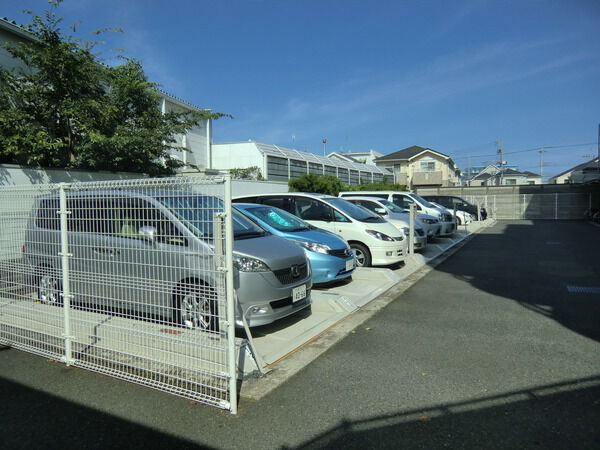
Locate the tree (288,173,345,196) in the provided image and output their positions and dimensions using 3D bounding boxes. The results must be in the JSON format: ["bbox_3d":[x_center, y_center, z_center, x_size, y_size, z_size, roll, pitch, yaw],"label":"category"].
[{"bbox_3d":[0.738,-0.862,19.242,2.000,2.900,3.000,1,3,28],"label":"tree"}]

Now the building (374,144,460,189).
[{"bbox_3d":[13.679,-5.008,47.525,8.400,8.100,8.500,1,3,28],"label":"building"}]

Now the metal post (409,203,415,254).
[{"bbox_3d":[2.865,0.090,10.691,0.120,1.360,0.120,1,3,28],"label":"metal post"}]

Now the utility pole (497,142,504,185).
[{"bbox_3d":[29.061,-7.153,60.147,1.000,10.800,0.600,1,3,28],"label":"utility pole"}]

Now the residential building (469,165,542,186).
[{"bbox_3d":[33.593,-5.990,68.004,11.800,7.600,9.000,1,3,28],"label":"residential building"}]

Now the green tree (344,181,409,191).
[{"bbox_3d":[4.870,-1.216,26.890,1.700,2.750,11.500,1,3,28],"label":"green tree"}]

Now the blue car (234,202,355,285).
[{"bbox_3d":[-0.898,0.326,8.257,4.100,1.525,1.700,1,4,28],"label":"blue car"}]

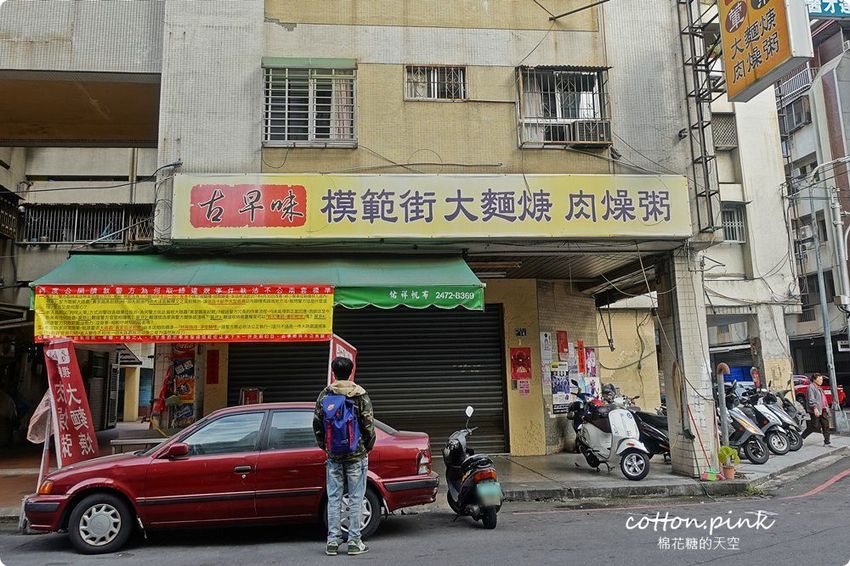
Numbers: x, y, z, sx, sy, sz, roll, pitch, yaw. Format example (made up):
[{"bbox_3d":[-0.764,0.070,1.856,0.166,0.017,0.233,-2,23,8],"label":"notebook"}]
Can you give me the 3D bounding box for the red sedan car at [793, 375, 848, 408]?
[{"bbox_3d":[15.303,4.445,23.814,1.700,1.420,4.400,-1,-9,-2],"label":"red sedan car"}]

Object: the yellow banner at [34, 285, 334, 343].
[{"bbox_3d":[-2.610,0.342,6.202,3.180,0.630,0.050,-1,-9,-4],"label":"yellow banner"}]

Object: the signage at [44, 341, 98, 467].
[{"bbox_3d":[-4.405,1.779,7.014,0.420,1.940,0.600,-6,-10,27],"label":"signage"}]

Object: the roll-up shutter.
[{"bbox_3d":[-1.005,1.764,10.256,5.000,2.740,0.100,-1,-9,-4],"label":"roll-up shutter"}]

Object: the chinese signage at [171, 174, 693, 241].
[{"bbox_3d":[0.191,-0.990,7.427,6.770,0.860,0.150,-1,-9,-4],"label":"chinese signage"}]

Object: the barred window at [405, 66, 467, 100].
[{"bbox_3d":[0.145,-2.762,7.874,0.880,0.530,0.120,-1,-9,-4],"label":"barred window"}]

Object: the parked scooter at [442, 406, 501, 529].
[{"bbox_3d":[0.464,2.101,6.609,0.620,1.170,1.700,1,-9,-16],"label":"parked scooter"}]

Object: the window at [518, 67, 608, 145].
[{"bbox_3d":[2.009,-2.549,8.270,1.280,1.150,0.340,-1,-9,-4],"label":"window"}]

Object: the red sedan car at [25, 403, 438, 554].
[{"bbox_3d":[-1.918,2.022,6.388,4.150,1.360,1.680,0,-9,-7],"label":"red sedan car"}]

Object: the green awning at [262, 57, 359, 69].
[{"bbox_3d":[-1.556,-2.939,7.608,1.260,0.270,0.260,-1,-9,-4],"label":"green awning"}]

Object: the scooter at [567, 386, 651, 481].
[{"bbox_3d":[2.685,2.208,8.354,0.700,1.160,1.770,1,-9,-16],"label":"scooter"}]

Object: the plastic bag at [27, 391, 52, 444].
[{"bbox_3d":[-4.768,1.663,7.005,0.340,0.720,0.220,4,-10,-34],"label":"plastic bag"}]

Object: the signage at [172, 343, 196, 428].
[{"bbox_3d":[-3.295,1.404,7.760,0.330,1.220,0.060,-1,-9,-4],"label":"signage"}]

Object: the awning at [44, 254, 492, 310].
[{"bbox_3d":[-1.949,-0.060,7.219,5.270,0.903,0.950,-1,-9,-4],"label":"awning"}]

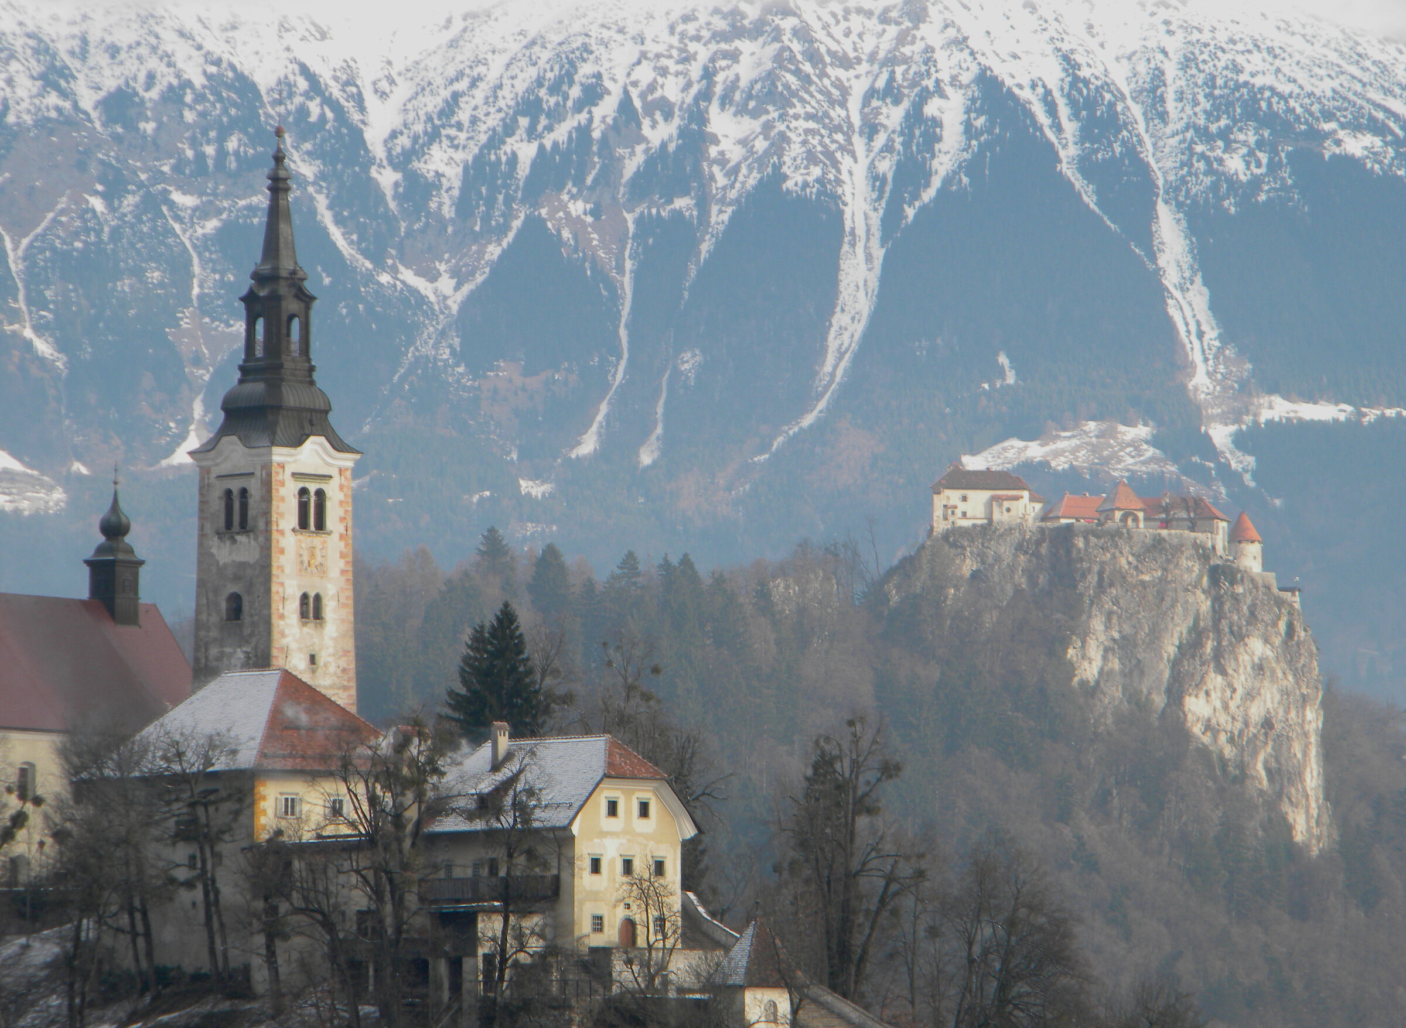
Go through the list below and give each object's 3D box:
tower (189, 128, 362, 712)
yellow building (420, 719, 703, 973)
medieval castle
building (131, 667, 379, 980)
[{"bbox_3d":[-29.968,-1.655,521.136,8.700,51.000,8.700,4,-6,-42],"label":"tower"},{"bbox_3d":[-9.453,22.093,494.416,12.000,16.600,14.600,4,-6,-42],"label":"yellow building"},{"bbox_3d":[92.195,4.803,1667.446,80.000,31.000,45.000,0,-4,-6],"label":"medieval castle"},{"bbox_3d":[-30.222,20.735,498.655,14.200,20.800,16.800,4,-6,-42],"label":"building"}]

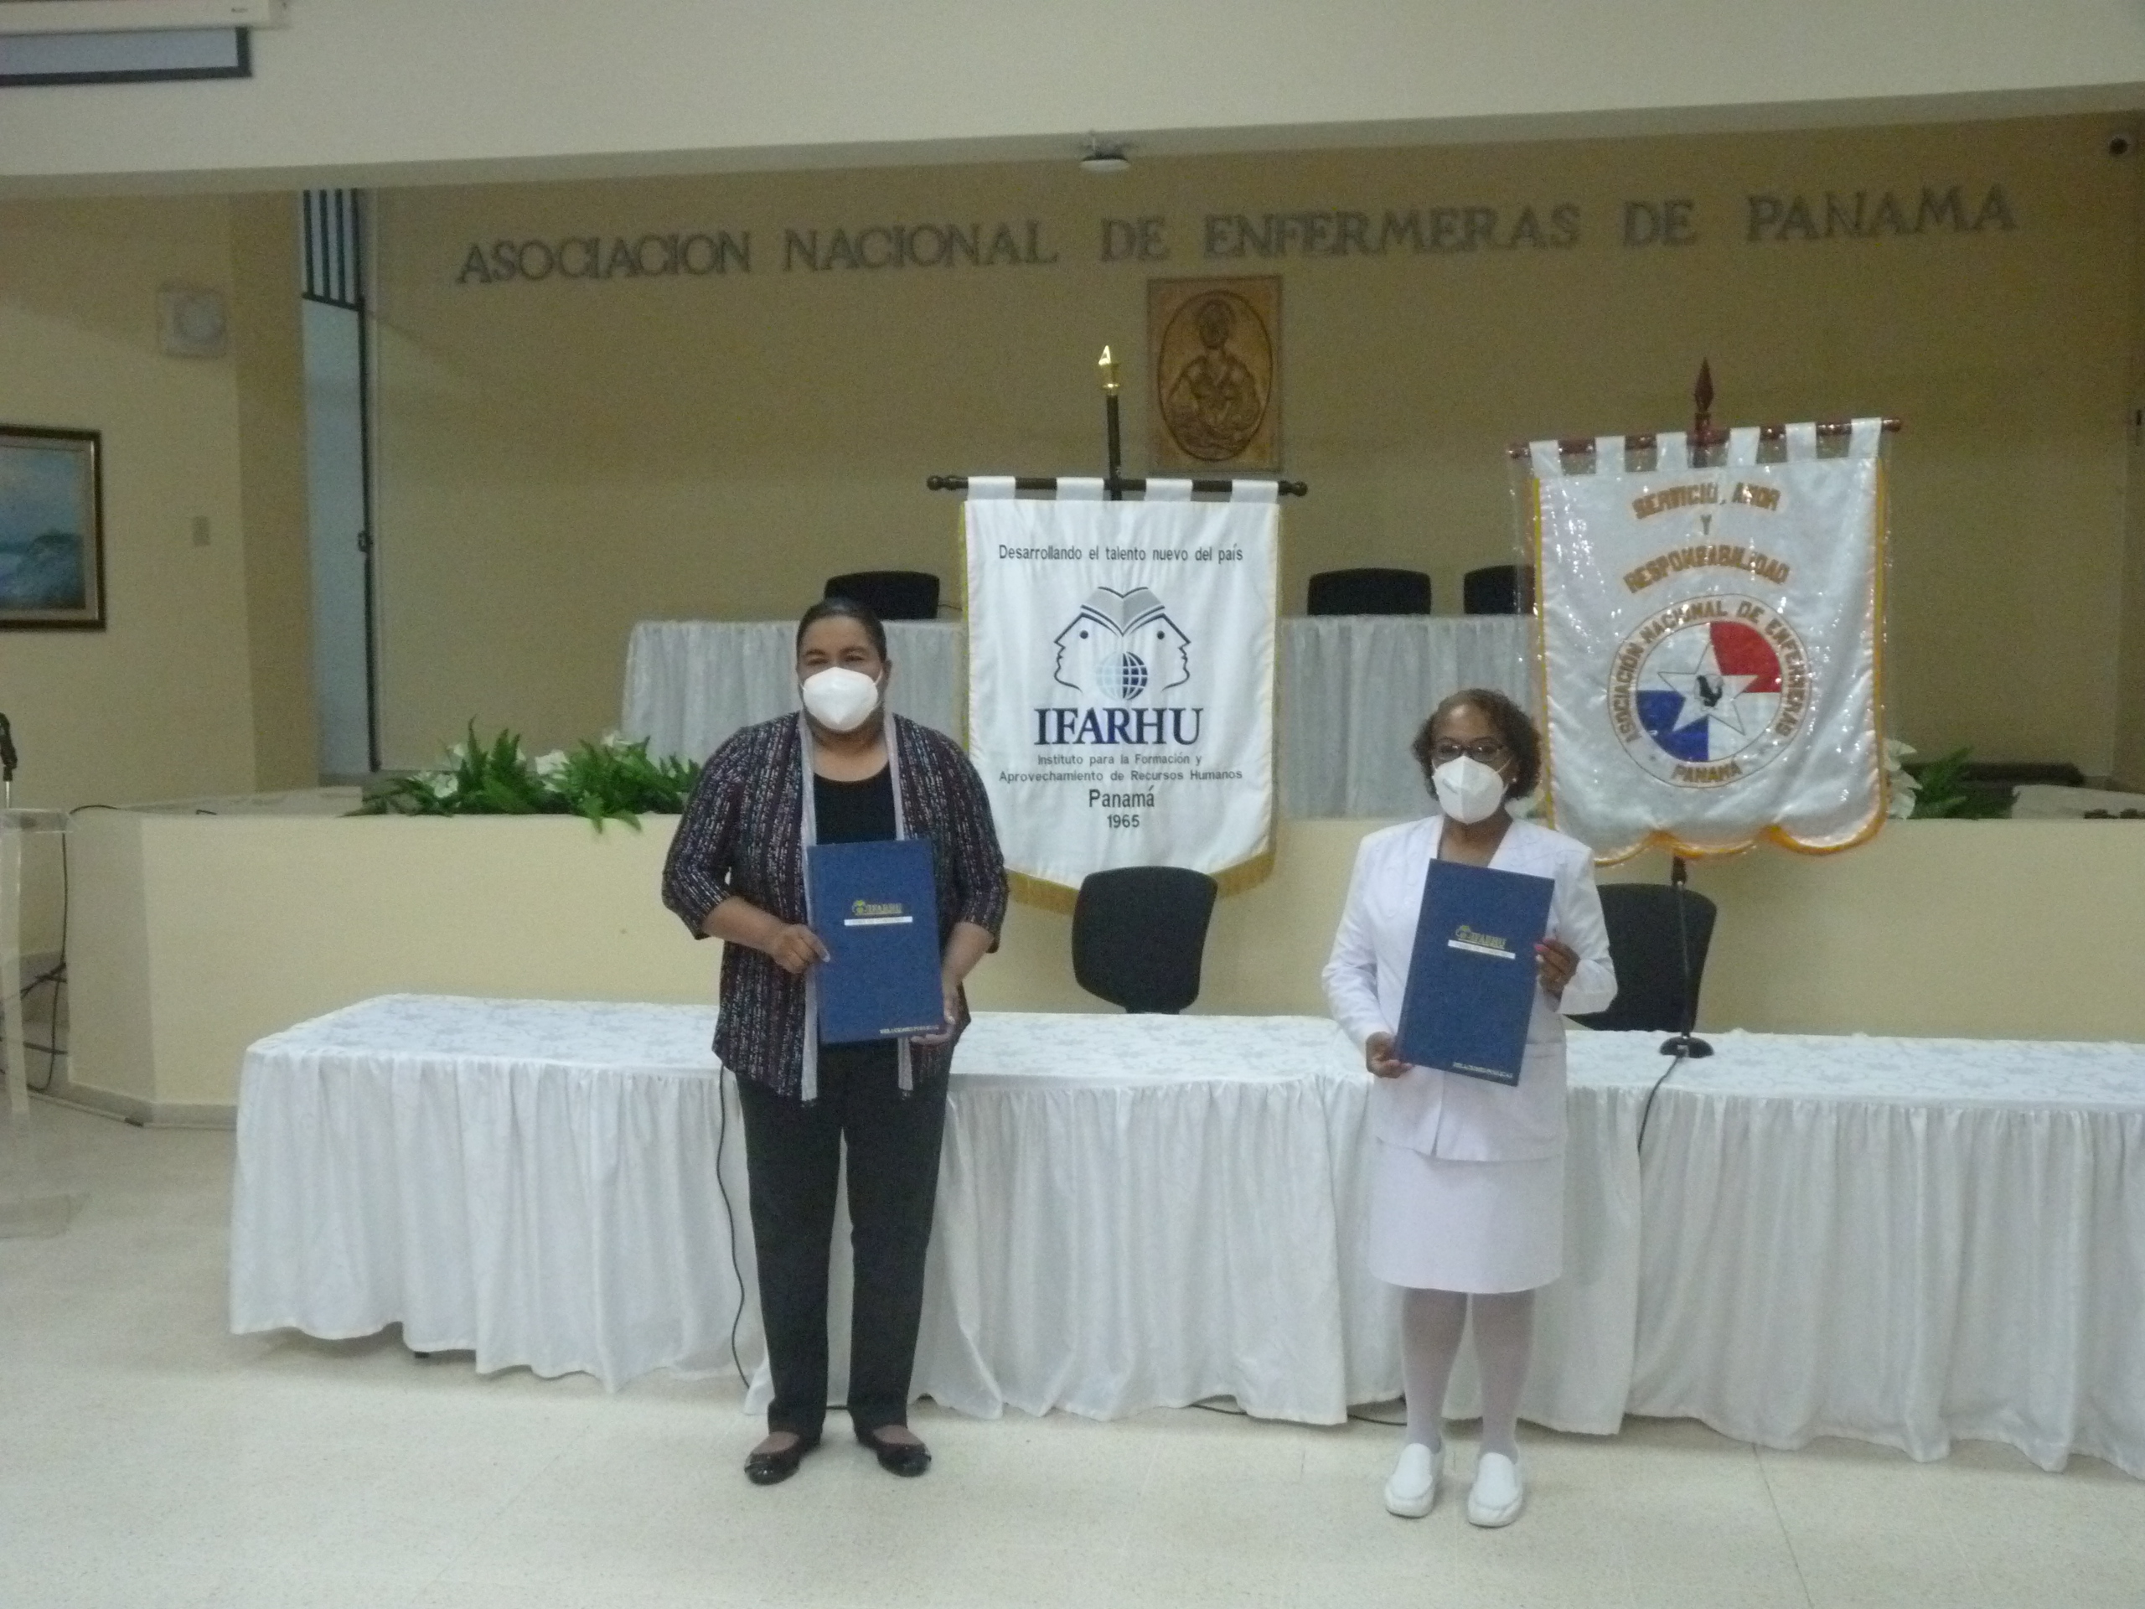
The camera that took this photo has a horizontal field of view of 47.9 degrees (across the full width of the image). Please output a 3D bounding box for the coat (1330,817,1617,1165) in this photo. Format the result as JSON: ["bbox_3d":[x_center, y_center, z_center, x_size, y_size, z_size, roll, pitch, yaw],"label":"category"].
[{"bbox_3d":[0.730,0.332,4.451,0.520,0.630,0.330,1,6,15],"label":"coat"}]

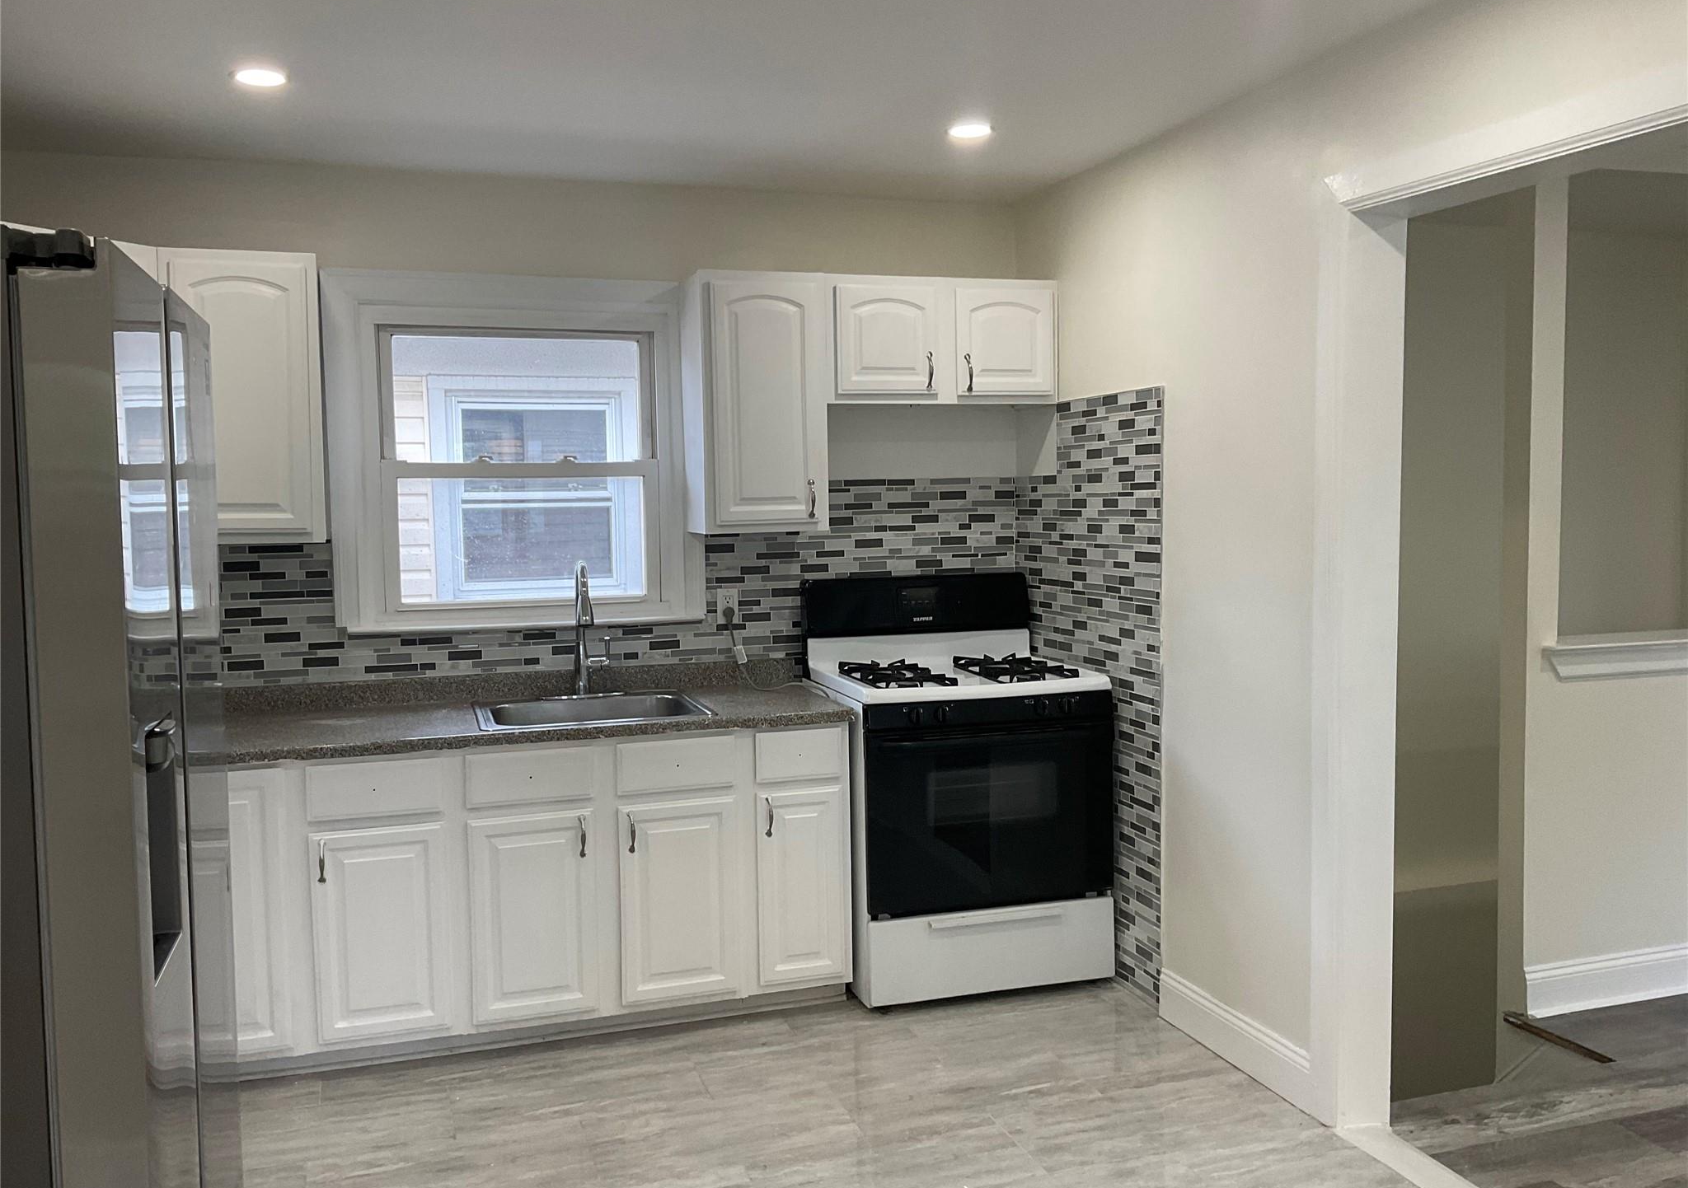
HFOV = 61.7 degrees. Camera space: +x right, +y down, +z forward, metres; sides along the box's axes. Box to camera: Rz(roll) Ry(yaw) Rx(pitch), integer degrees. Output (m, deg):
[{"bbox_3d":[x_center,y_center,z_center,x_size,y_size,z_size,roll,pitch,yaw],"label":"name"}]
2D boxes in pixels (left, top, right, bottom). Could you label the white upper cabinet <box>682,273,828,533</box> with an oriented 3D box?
[{"bbox_3d":[-0.273,-0.568,4.302,0.381,0.762,0.325,-2,4,-17],"label":"white upper cabinet"}]

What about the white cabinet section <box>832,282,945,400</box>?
[{"bbox_3d":[0.087,-0.776,4.417,0.363,0.362,0.327,-2,4,-18],"label":"white cabinet section"}]

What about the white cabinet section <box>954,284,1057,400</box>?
[{"bbox_3d":[0.451,-0.791,4.535,0.371,0.362,0.327,-2,4,-18],"label":"white cabinet section"}]

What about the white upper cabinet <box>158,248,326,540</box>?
[{"bbox_3d":[-1.631,-0.526,3.875,0.386,0.768,0.325,-2,4,-17],"label":"white upper cabinet"}]

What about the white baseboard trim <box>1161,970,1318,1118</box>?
[{"bbox_3d":[0.989,1.123,3.590,0.018,0.140,0.686,-2,4,-17],"label":"white baseboard trim"}]

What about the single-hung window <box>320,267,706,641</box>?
[{"bbox_3d":[-0.978,-0.423,4.270,1.078,1.039,0.100,-2,4,-17],"label":"single-hung window"}]

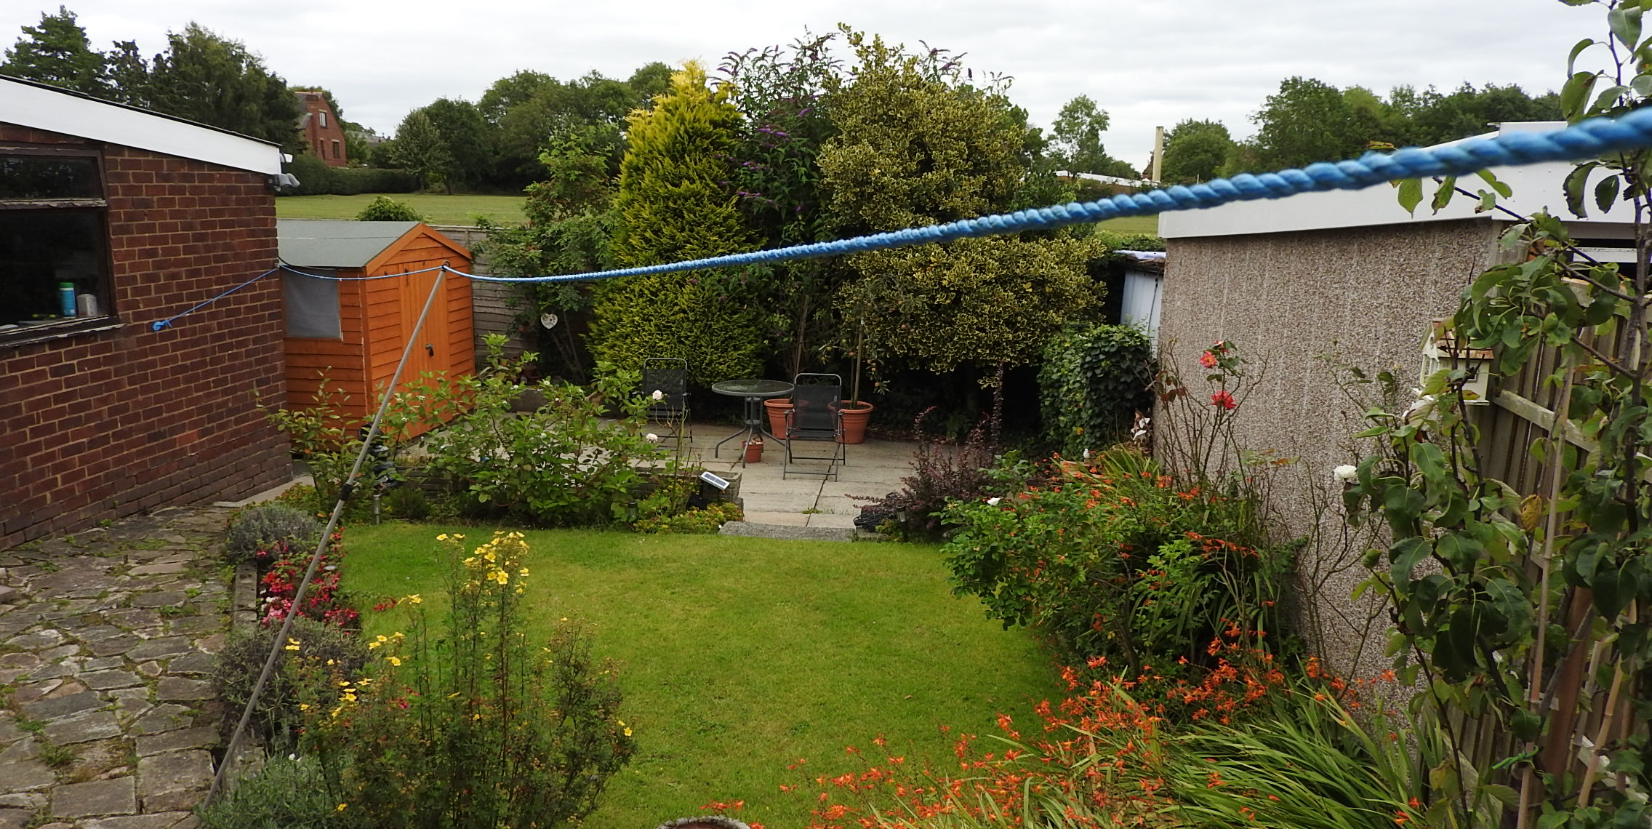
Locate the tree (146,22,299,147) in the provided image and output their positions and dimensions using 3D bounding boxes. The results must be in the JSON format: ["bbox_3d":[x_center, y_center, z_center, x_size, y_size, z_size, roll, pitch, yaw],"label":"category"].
[{"bbox_3d":[-37.682,-19.568,71.036,9.600,10.200,9.000,2,11,0],"label":"tree"}]

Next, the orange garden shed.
[{"bbox_3d":[-4.979,-0.906,11.509,2.100,2.081,2.264,3,11,5],"label":"orange garden shed"}]

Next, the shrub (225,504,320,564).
[{"bbox_3d":[-3.161,0.642,6.528,0.550,0.310,0.530,2,11,0],"label":"shrub"}]

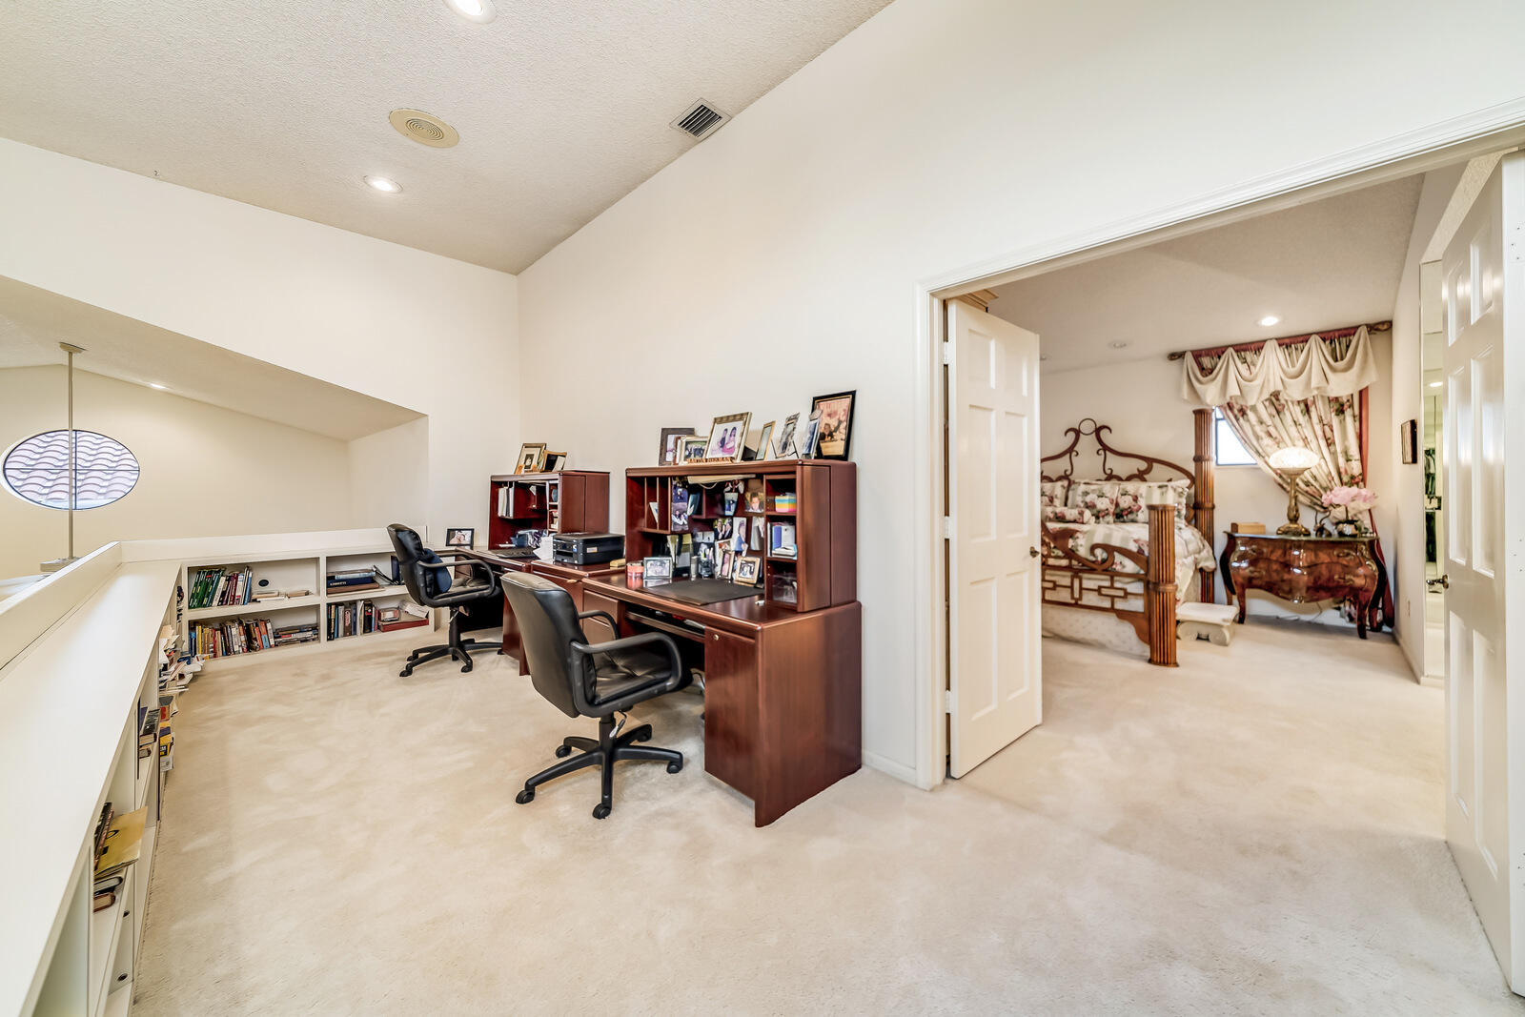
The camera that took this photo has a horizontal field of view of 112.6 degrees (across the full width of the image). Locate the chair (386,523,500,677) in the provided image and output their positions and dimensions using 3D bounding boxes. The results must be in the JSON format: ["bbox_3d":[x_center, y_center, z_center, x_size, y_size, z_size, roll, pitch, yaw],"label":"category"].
[{"bbox_3d":[-2.258,0.613,3.658,0.660,1.000,0.620,-1,2,-30],"label":"chair"}]

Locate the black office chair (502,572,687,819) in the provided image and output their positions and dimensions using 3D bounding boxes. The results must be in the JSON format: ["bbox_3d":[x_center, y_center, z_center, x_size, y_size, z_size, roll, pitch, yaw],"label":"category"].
[{"bbox_3d":[-0.720,0.710,2.226,0.680,0.910,0.640,-1,2,-30],"label":"black office chair"}]

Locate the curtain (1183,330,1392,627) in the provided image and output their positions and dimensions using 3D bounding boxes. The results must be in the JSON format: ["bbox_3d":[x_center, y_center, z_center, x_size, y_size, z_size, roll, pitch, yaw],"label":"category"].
[{"bbox_3d":[4.754,-0.259,4.708,0.230,2.480,1.310,-2,2,-43],"label":"curtain"}]

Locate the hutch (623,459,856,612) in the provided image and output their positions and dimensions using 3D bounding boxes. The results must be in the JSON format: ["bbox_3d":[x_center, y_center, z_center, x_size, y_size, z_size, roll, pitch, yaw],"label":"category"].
[{"bbox_3d":[-0.206,0.094,2.709,0.335,0.630,1.400,-2,2,-44],"label":"hutch"}]

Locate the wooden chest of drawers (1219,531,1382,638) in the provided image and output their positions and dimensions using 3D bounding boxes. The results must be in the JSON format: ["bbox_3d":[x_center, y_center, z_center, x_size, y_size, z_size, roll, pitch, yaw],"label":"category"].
[{"bbox_3d":[4.758,0.648,4.534,0.490,0.820,0.990,-2,2,-43],"label":"wooden chest of drawers"}]

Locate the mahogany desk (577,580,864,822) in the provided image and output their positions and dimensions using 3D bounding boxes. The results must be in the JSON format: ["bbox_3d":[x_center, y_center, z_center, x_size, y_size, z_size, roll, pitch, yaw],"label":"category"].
[{"bbox_3d":[-0.281,0.779,2.586,0.615,0.740,1.410,-2,2,-44],"label":"mahogany desk"}]

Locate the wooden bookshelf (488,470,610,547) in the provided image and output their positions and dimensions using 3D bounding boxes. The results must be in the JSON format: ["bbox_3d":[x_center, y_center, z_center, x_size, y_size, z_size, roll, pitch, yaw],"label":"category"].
[{"bbox_3d":[-1.825,0.048,4.257,1.460,0.640,0.340,2,2,45],"label":"wooden bookshelf"}]

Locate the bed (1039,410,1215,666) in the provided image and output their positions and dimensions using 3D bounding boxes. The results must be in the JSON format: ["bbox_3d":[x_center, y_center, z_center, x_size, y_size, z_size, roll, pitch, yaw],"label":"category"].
[{"bbox_3d":[2.900,0.040,4.990,2.270,2.010,2.150,-2,2,-43],"label":"bed"}]

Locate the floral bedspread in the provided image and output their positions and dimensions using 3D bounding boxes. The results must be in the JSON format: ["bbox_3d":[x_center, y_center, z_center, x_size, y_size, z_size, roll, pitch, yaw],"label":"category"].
[{"bbox_3d":[2.831,0.359,4.904,1.650,0.500,2.100,-2,2,-43],"label":"floral bedspread"}]

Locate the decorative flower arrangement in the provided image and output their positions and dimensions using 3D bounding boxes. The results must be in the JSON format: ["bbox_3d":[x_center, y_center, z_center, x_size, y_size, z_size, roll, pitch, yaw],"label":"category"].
[{"bbox_3d":[4.938,0.027,4.287,0.300,0.430,0.320,-2,2,-43],"label":"decorative flower arrangement"}]

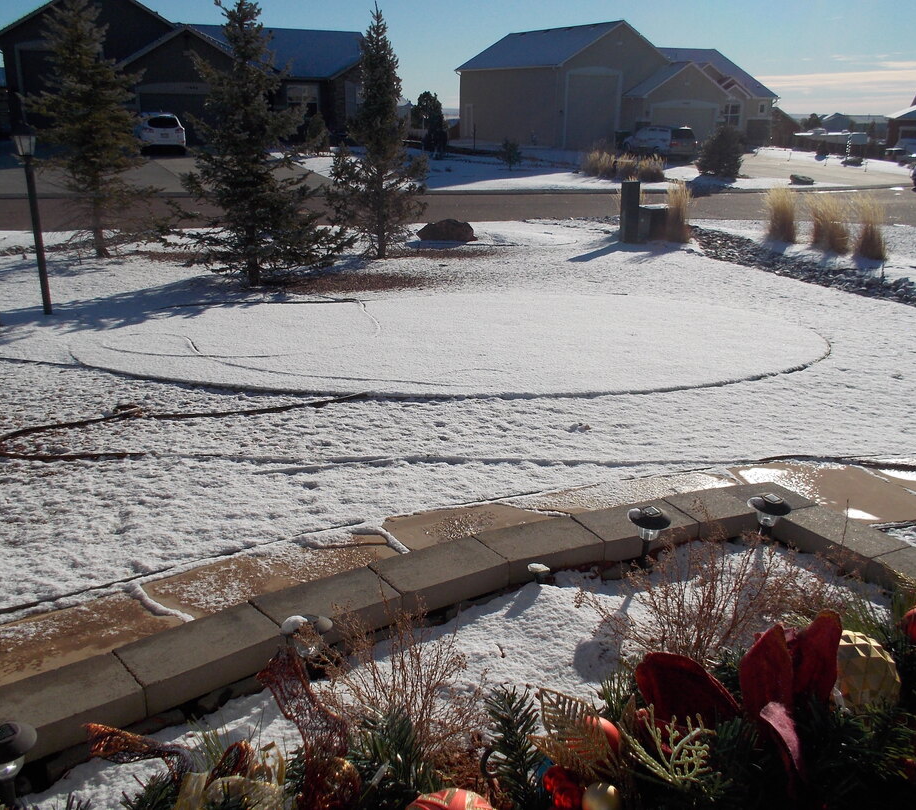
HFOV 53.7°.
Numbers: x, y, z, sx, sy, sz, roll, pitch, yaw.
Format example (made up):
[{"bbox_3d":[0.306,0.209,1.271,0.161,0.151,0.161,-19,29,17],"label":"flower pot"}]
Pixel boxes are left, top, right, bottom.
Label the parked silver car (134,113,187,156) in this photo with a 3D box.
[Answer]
[{"bbox_3d":[-12.927,-11.701,38.924,1.820,1.660,4.400,-8,20,-25],"label":"parked silver car"}]

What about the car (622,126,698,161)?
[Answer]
[{"bbox_3d":[11.182,-14.743,50.428,1.900,1.740,4.850,-9,20,-25],"label":"car"}]

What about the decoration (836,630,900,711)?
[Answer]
[{"bbox_3d":[0.401,0.285,0.930,0.110,0.110,0.110,1,18,0],"label":"decoration"}]

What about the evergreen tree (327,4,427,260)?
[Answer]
[{"bbox_3d":[-1.406,-4.587,15.548,1.700,4.150,1.700,0,19,0],"label":"evergreen tree"}]

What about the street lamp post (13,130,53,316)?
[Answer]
[{"bbox_3d":[-4.507,-1.958,9.626,0.280,2.020,0.280,0,19,0],"label":"street lamp post"}]

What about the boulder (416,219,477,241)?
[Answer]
[{"bbox_3d":[-0.233,-3.623,18.612,1.200,0.440,0.800,0,19,0],"label":"boulder"}]

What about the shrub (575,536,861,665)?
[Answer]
[{"bbox_3d":[0.737,0.535,2.535,0.750,0.420,0.600,1,18,0],"label":"shrub"}]

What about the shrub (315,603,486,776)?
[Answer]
[{"bbox_3d":[-0.137,0.707,2.240,0.400,0.420,0.370,0,19,0],"label":"shrub"}]

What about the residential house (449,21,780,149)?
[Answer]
[{"bbox_3d":[11.300,-21.732,61.798,17.000,7.300,15.500,-9,20,-25],"label":"residential house"}]

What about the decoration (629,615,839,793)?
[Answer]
[{"bbox_3d":[0.338,0.354,1.090,0.230,0.190,0.160,6,19,16],"label":"decoration"}]

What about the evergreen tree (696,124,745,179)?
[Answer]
[{"bbox_3d":[10.189,-9.875,35.105,1.800,2.000,1.800,1,18,0],"label":"evergreen tree"}]

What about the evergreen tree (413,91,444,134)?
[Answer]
[{"bbox_3d":[-1.797,-17.682,55.176,2.000,3.100,2.000,1,18,0],"label":"evergreen tree"}]

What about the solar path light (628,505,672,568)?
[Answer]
[{"bbox_3d":[0.667,0.457,3.145,0.150,0.225,0.150,1,18,0],"label":"solar path light"}]

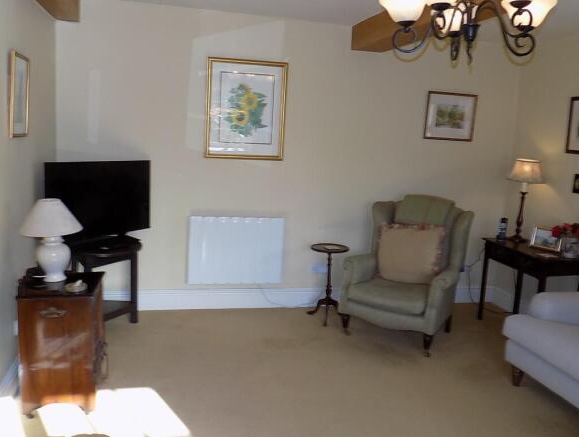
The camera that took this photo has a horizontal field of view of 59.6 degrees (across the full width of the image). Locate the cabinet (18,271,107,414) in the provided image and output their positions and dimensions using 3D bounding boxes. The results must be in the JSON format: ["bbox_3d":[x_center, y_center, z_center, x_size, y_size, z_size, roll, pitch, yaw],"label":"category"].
[{"bbox_3d":[-1.208,0.649,2.732,0.358,0.636,0.472,1,9,-13],"label":"cabinet"}]

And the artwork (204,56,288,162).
[{"bbox_3d":[-0.343,-0.876,4.090,0.644,0.798,0.029,1,9,-13],"label":"artwork"}]

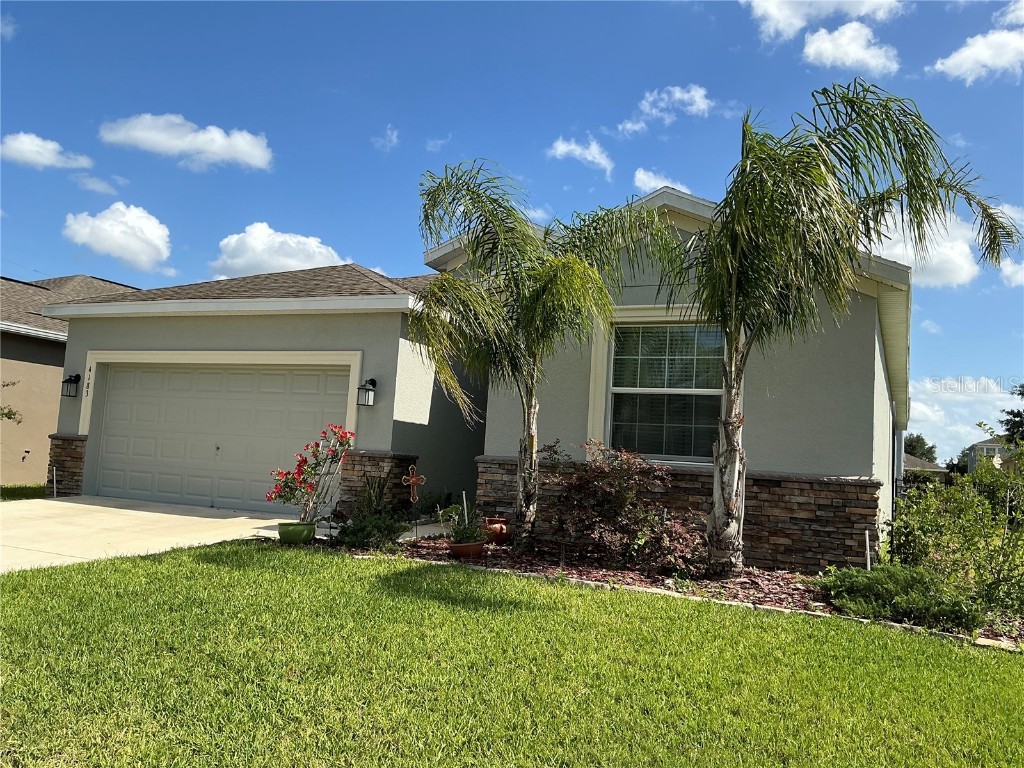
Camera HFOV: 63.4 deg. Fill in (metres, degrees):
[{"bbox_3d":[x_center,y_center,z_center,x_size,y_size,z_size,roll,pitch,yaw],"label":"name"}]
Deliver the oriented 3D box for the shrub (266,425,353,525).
[{"bbox_3d":[-2.129,0.956,8.750,0.880,0.980,0.550,4,-5,-13],"label":"shrub"}]

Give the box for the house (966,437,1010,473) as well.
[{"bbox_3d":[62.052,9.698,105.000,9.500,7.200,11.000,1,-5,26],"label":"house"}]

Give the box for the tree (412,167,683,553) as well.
[{"bbox_3d":[0.349,-0.295,8.900,2.650,4.000,2.200,3,-5,2],"label":"tree"}]

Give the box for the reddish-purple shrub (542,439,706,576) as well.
[{"bbox_3d":[1.114,1.233,8.200,1.500,1.260,1.150,3,-5,8],"label":"reddish-purple shrub"}]

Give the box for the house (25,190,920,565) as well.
[{"bbox_3d":[1.828,0.385,18.561,12.700,4.600,17.700,1,-5,26],"label":"house"}]

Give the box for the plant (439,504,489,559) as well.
[{"bbox_3d":[-0.474,1.442,8.100,0.460,0.490,0.420,4,-5,-3],"label":"plant"}]

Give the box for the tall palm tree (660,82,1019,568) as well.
[{"bbox_3d":[3.114,-0.501,7.900,3.100,4.550,2.600,1,-5,21],"label":"tall palm tree"}]

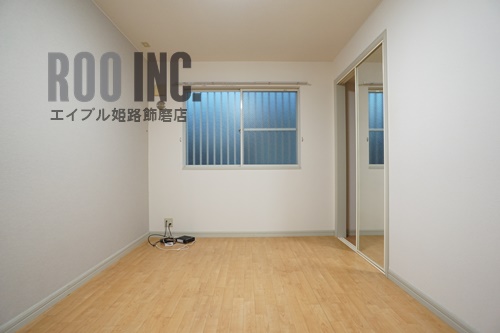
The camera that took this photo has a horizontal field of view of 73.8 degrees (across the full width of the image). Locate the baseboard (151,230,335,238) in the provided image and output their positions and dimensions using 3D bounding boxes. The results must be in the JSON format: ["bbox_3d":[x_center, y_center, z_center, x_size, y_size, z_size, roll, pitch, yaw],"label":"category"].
[{"bbox_3d":[-0.094,0.932,4.570,2.540,0.075,0.020,0,0,-1],"label":"baseboard"}]

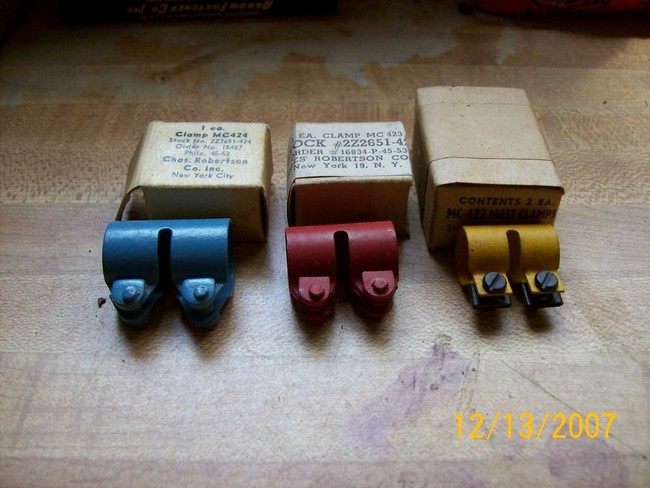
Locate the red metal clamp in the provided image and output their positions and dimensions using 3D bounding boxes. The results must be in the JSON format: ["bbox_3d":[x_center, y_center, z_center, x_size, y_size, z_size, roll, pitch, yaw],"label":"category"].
[{"bbox_3d":[0.006,0.008,0.227,0.035,0.024,0.034,-3,42,-2],"label":"red metal clamp"}]

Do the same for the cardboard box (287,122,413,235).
[{"bbox_3d":[0.009,-0.025,0.261,0.044,0.028,0.037,-1,42,0],"label":"cardboard box"}]

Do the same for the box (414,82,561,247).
[{"bbox_3d":[0.061,-0.032,0.267,0.044,0.028,0.068,0,42,1],"label":"box"}]

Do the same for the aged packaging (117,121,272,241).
[{"bbox_3d":[-0.048,-0.025,0.263,0.053,0.025,0.043,-1,42,0],"label":"aged packaging"}]

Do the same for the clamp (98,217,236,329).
[{"bbox_3d":[-0.051,0.008,0.226,0.040,0.025,0.036,-1,42,0],"label":"clamp"}]

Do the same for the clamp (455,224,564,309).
[{"bbox_3d":[0.062,0.007,0.229,0.031,0.021,0.030,-1,42,0],"label":"clamp"}]

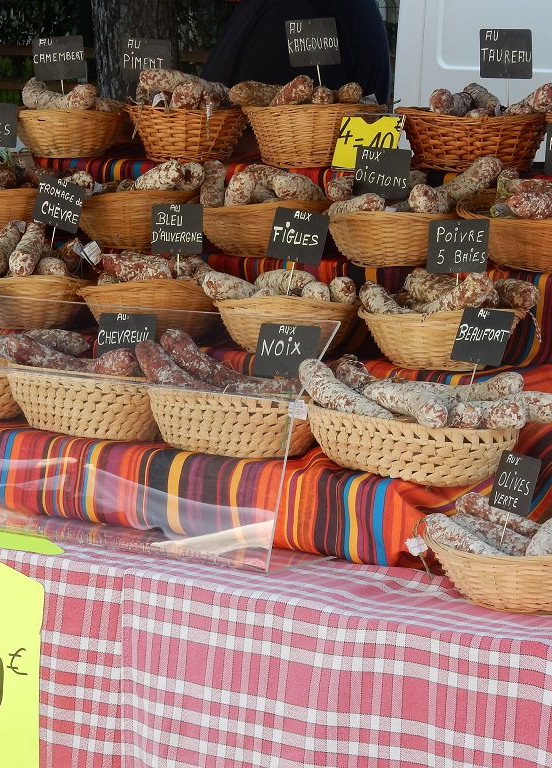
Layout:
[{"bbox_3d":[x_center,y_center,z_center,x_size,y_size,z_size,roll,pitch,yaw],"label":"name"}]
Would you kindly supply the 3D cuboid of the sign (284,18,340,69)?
[{"bbox_3d":[0.056,-0.513,4.393,0.084,0.070,0.004,-4,8,25],"label":"sign"}]

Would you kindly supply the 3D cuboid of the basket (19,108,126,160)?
[{"bbox_3d":[-0.365,-0.447,5.199,0.209,0.089,0.167,5,8,38],"label":"basket"}]

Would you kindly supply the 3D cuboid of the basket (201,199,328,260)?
[{"bbox_3d":[-0.017,-0.247,4.662,0.229,0.085,0.172,6,9,42],"label":"basket"}]

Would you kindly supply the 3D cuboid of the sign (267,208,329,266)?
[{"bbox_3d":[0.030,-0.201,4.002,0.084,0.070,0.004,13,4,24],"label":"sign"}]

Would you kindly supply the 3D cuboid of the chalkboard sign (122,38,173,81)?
[{"bbox_3d":[-0.206,-0.525,4.737,0.081,0.070,0.003,1,7,12],"label":"chalkboard sign"}]

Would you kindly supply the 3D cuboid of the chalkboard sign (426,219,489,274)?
[{"bbox_3d":[0.236,-0.179,3.794,0.084,0.070,0.004,5,5,14],"label":"chalkboard sign"}]

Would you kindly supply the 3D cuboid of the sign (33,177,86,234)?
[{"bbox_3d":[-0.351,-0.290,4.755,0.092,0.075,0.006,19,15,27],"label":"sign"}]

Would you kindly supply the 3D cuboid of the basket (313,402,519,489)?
[{"bbox_3d":[0.176,0.080,3.750,0.300,0.078,0.210,6,10,42],"label":"basket"}]

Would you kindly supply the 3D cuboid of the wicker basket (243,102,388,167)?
[{"bbox_3d":[0.060,-0.379,4.460,0.205,0.098,0.230,6,9,40],"label":"wicker basket"}]

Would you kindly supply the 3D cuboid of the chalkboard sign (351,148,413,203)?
[{"bbox_3d":[0.148,-0.295,4.099,0.084,0.070,0.004,9,5,17],"label":"chalkboard sign"}]

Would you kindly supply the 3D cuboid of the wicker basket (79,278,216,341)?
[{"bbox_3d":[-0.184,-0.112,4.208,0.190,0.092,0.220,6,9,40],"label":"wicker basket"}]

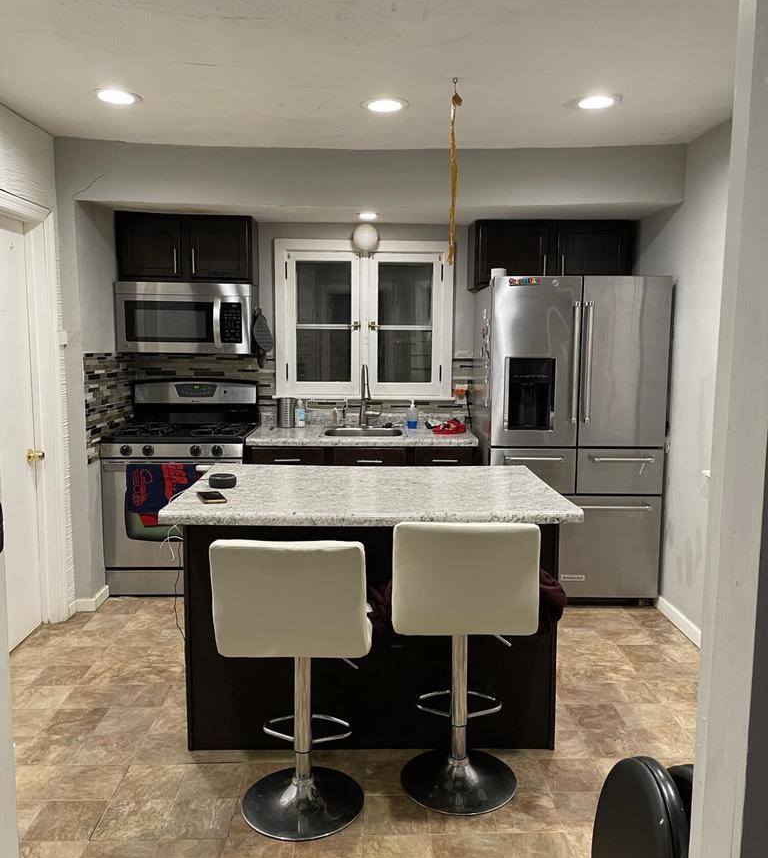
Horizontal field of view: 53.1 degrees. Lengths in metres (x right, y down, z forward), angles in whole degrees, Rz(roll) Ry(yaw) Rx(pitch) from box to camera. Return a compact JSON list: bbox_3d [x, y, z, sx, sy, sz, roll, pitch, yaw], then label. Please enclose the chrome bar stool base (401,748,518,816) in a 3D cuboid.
[{"bbox_3d":[0.250,1.123,2.546,0.386,0.080,0.386,0,7,-2],"label":"chrome bar stool base"}]

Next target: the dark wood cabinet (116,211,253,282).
[{"bbox_3d":[-1.131,-1.039,4.496,0.760,0.378,0.335,0,7,-2],"label":"dark wood cabinet"}]

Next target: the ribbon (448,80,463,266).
[{"bbox_3d":[0.257,-0.941,2.834,0.050,0.665,0.040,0,7,-1],"label":"ribbon"}]

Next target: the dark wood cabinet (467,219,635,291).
[{"bbox_3d":[0.984,-1.022,4.564,0.922,0.384,0.335,0,7,-2],"label":"dark wood cabinet"}]

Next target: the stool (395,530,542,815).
[{"bbox_3d":[0.233,0.709,2.482,0.425,0.918,0.430,0,7,-2],"label":"stool"}]

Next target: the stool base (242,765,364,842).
[{"bbox_3d":[-0.252,1.132,2.413,0.382,0.092,0.382,1,7,4],"label":"stool base"}]

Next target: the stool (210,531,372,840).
[{"bbox_3d":[-0.253,0.728,2.352,0.430,0.910,0.440,1,7,4],"label":"stool"}]

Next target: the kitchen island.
[{"bbox_3d":[-0.049,0.661,2.903,1.334,0.911,0.872,0,7,-1],"label":"kitchen island"}]

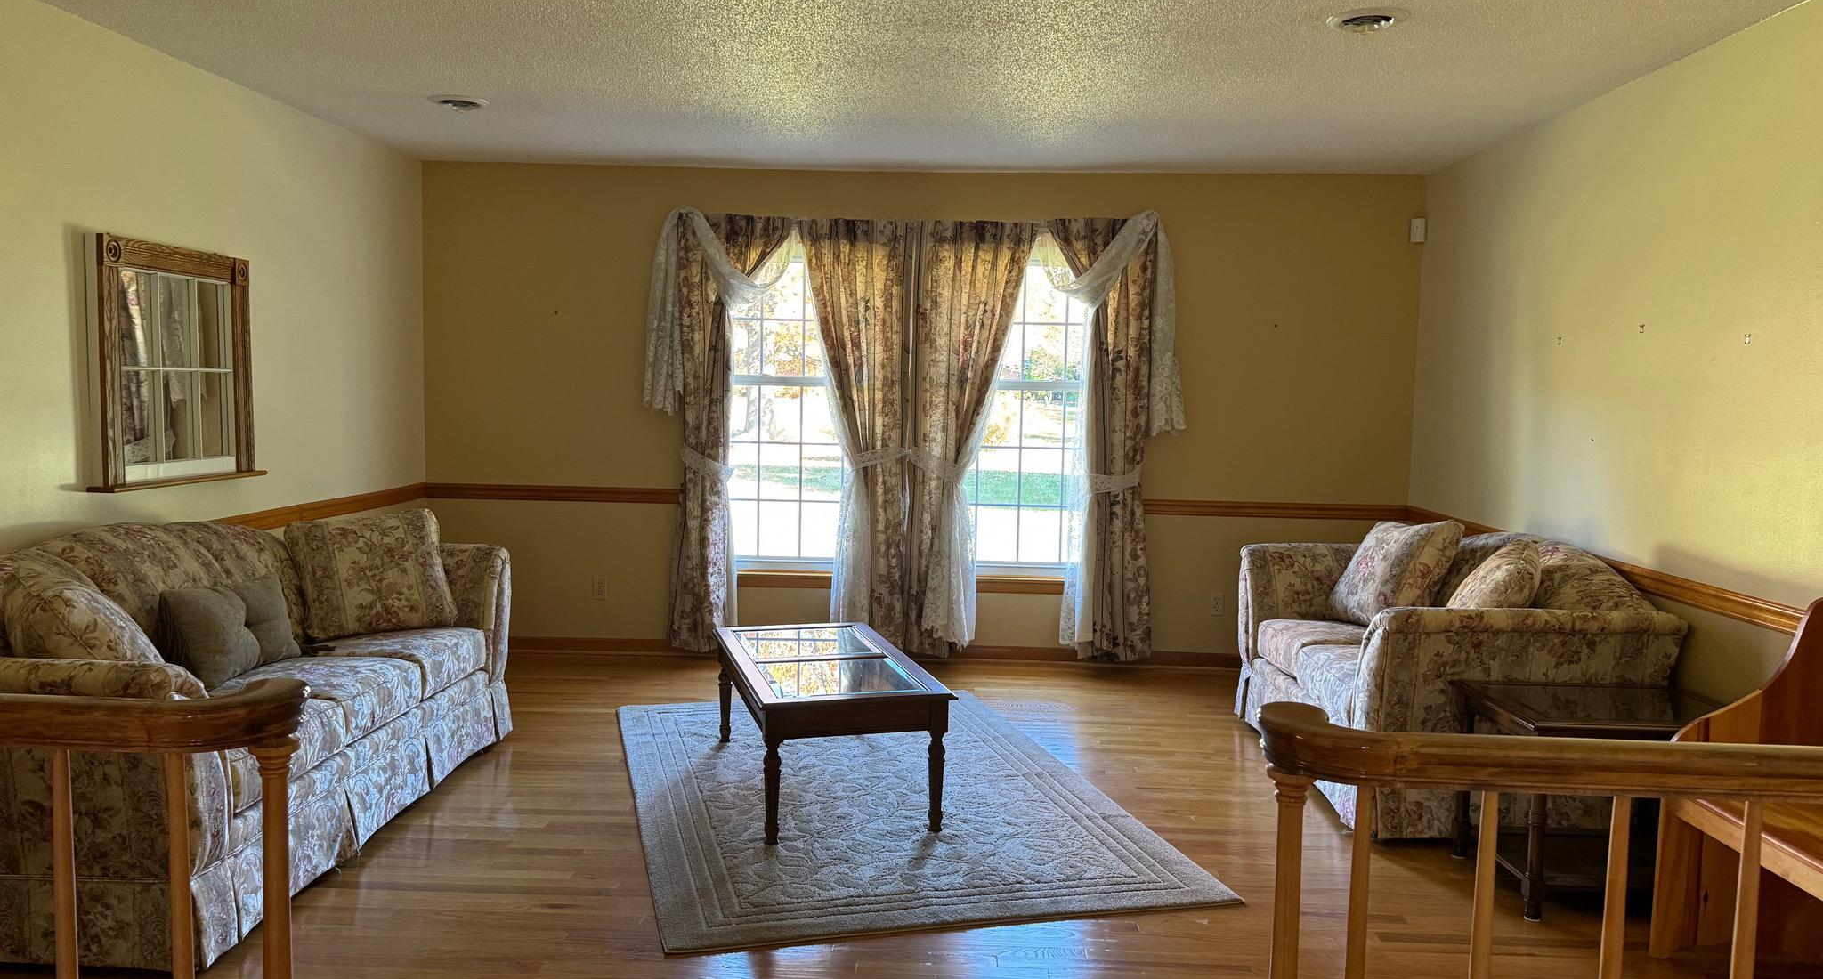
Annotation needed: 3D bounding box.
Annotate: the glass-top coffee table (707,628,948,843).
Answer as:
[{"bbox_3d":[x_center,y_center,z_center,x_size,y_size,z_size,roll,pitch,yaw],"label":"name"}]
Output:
[{"bbox_3d":[-0.318,0.802,4.388,0.588,0.425,1.234,0,5,-16],"label":"glass-top coffee table"}]

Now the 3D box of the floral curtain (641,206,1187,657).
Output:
[{"bbox_3d":[0.001,-0.250,6.140,2.630,2.160,0.180,1,5,2],"label":"floral curtain"}]

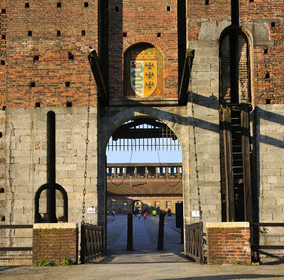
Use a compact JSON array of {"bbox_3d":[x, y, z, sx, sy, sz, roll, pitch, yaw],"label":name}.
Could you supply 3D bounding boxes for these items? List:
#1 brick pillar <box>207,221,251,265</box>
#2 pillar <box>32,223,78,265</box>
[{"bbox_3d":[2.271,2.727,13.598,1.103,1.092,0.500,0,-7,0],"label":"brick pillar"},{"bbox_3d":[-2.386,2.876,14.270,1.182,1.148,0.460,-1,-5,0],"label":"pillar"}]

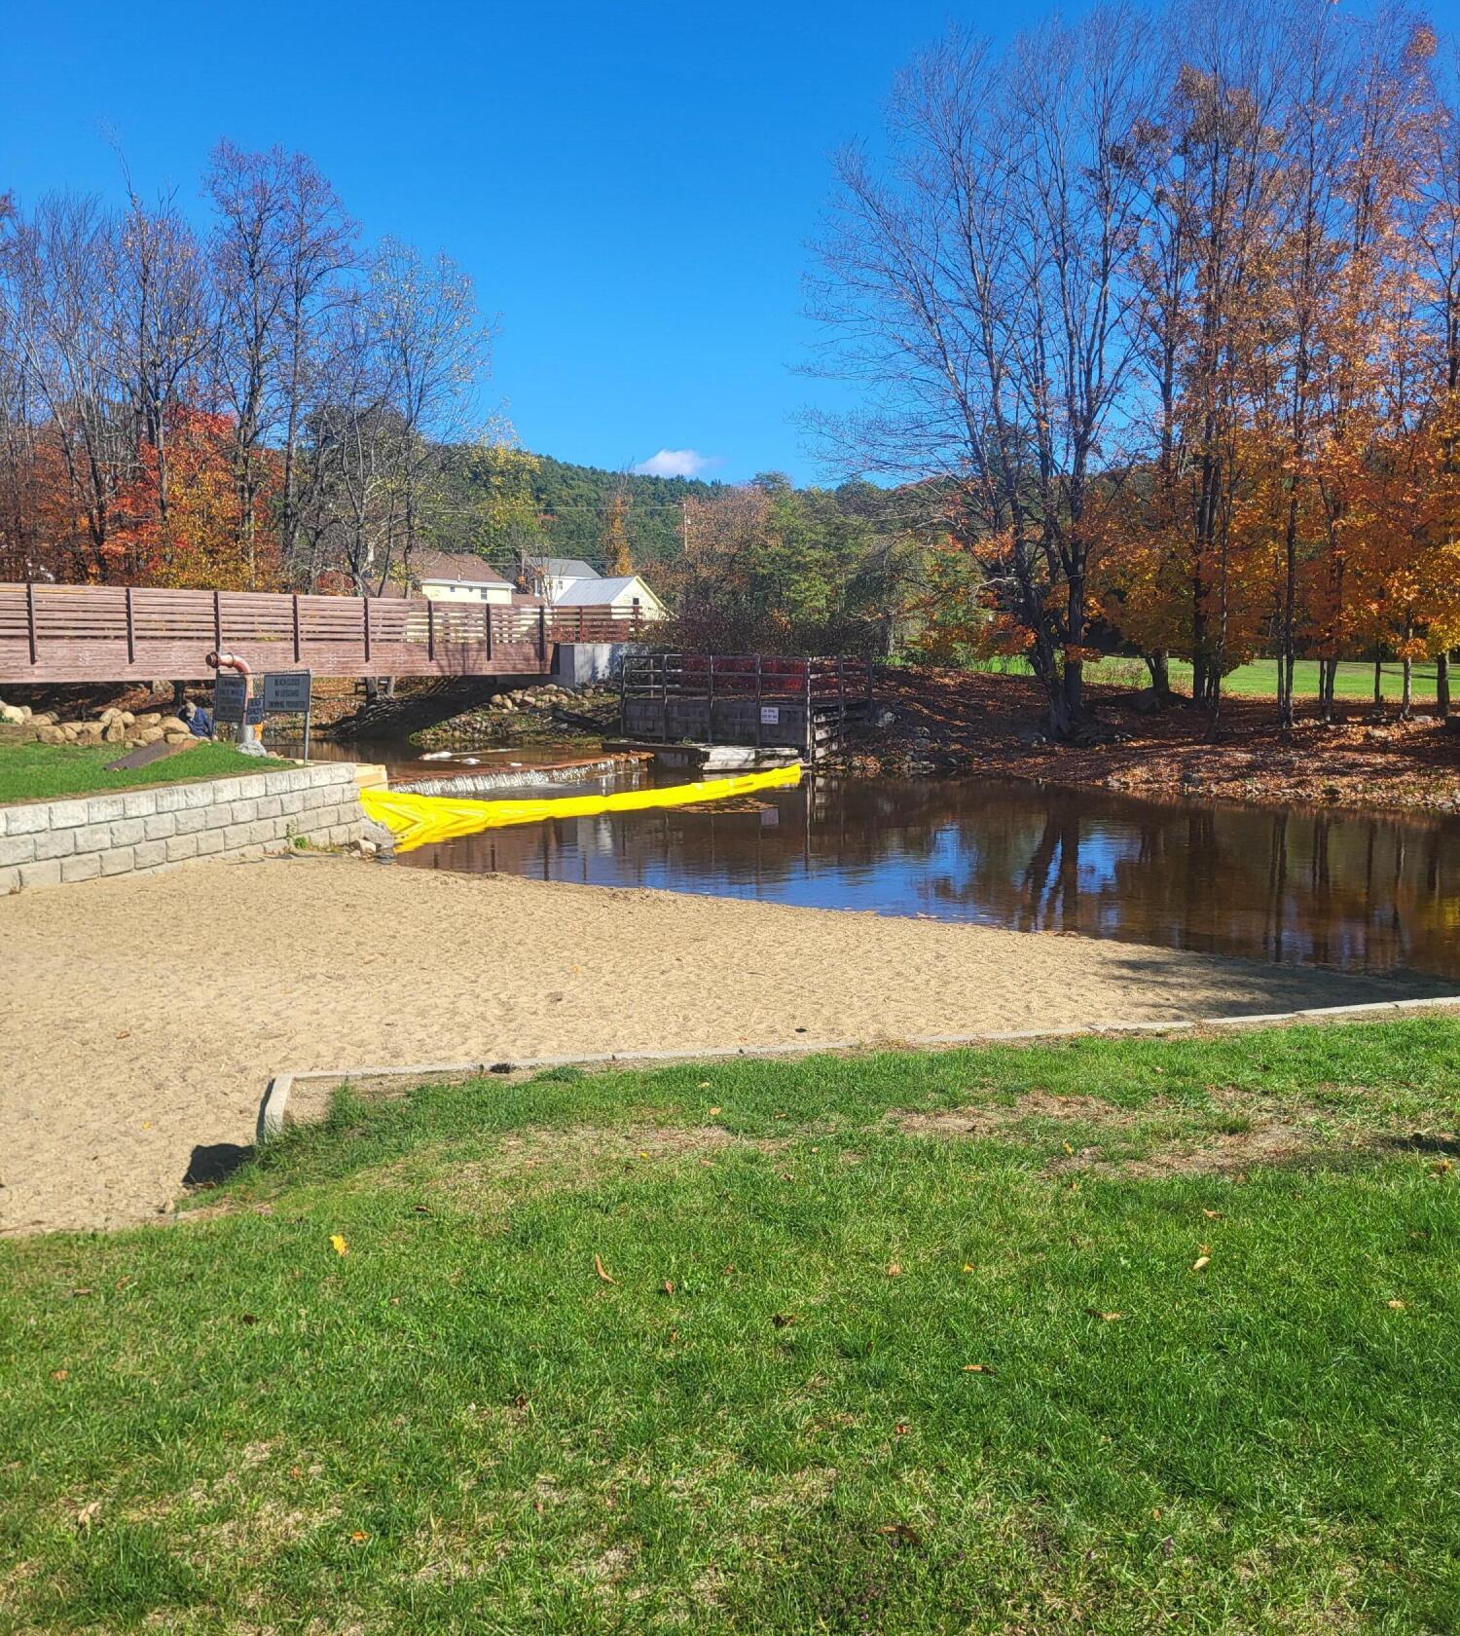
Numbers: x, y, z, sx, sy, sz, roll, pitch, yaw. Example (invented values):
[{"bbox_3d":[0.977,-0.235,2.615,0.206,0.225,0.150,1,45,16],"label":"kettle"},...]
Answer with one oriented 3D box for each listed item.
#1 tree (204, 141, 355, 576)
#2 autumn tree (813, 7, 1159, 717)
[{"bbox_3d":[-14.977,-12.796,48.905,5.400,18.000,5.200,-2,6,-17],"label":"tree"},{"bbox_3d":[6.337,-10.470,35.390,8.500,17.200,7.600,0,6,0],"label":"autumn tree"}]

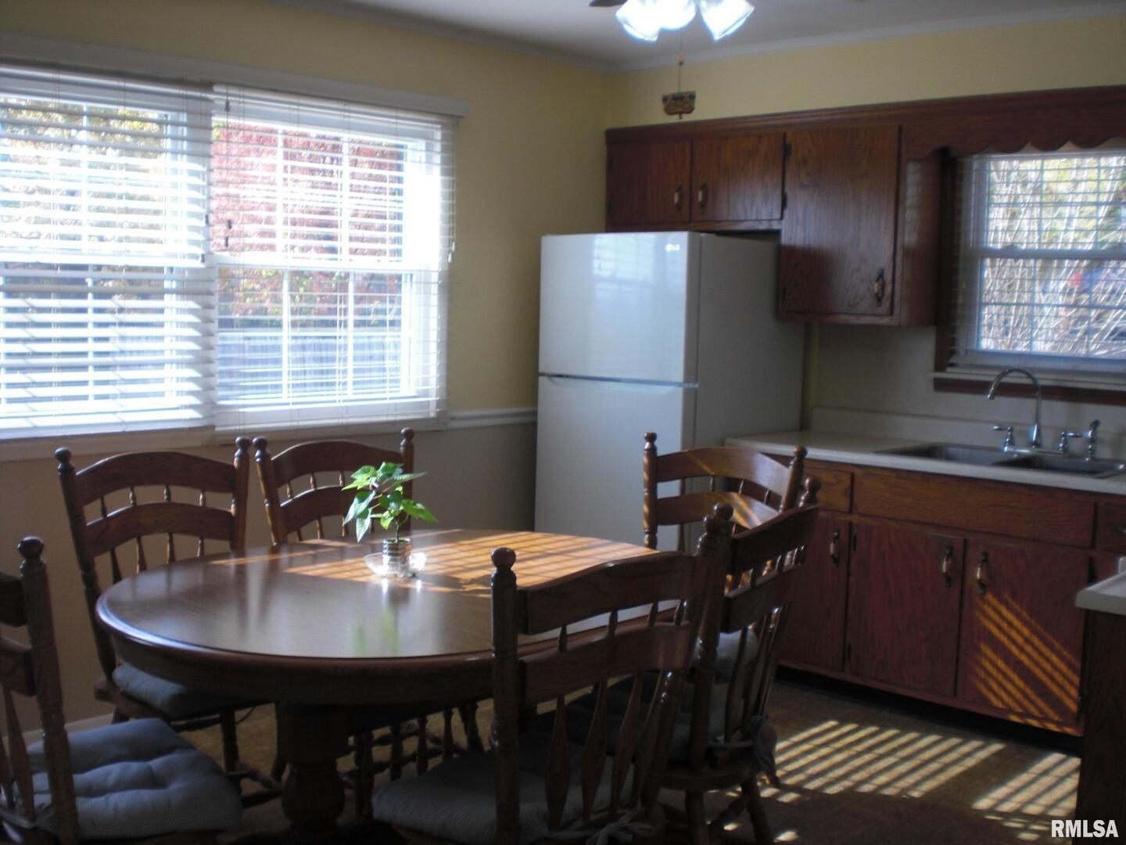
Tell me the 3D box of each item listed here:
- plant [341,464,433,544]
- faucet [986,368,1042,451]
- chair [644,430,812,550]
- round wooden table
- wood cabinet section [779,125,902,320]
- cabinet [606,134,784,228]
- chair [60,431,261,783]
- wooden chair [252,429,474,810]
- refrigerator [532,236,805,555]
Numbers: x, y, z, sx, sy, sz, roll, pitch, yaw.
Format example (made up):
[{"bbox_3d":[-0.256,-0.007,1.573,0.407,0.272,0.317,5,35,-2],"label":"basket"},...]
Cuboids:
[{"bbox_3d":[-0.417,0.191,2.969,0.210,0.180,0.185,0,6,-8],"label":"plant"},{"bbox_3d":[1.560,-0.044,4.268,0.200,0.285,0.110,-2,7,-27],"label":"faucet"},{"bbox_3d":[0.306,0.580,3.388,0.490,1.025,0.560,5,7,33],"label":"chair"},{"bbox_3d":[-0.344,0.749,2.959,1.430,0.750,1.140,-3,8,-38],"label":"round wooden table"},{"bbox_3d":[1.126,-0.747,4.717,0.500,0.740,0.310,6,8,40],"label":"wood cabinet section"},{"bbox_3d":[0.615,-0.979,5.105,0.860,0.400,0.330,7,8,40],"label":"cabinet"},{"bbox_3d":[-0.885,0.597,2.983,0.490,1.025,0.560,-3,8,-37],"label":"chair"},{"bbox_3d":[-0.485,0.574,3.276,0.490,1.025,0.560,-3,8,-35],"label":"wooden chair"},{"bbox_3d":[0.423,0.095,4.948,0.710,1.660,0.800,7,8,40],"label":"refrigerator"}]

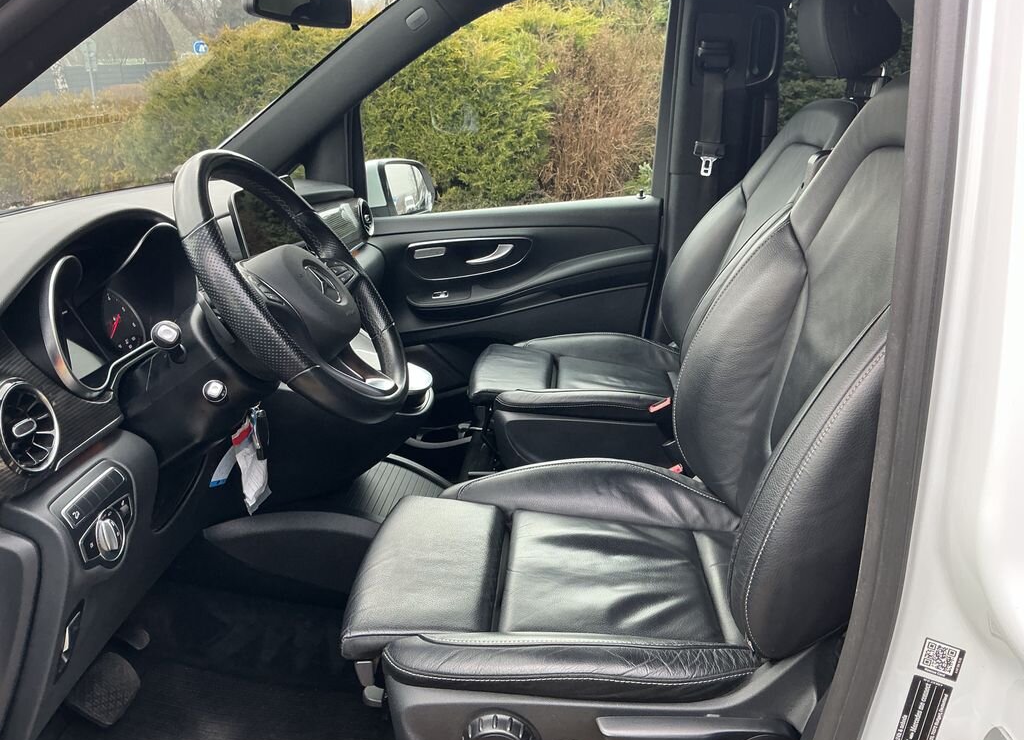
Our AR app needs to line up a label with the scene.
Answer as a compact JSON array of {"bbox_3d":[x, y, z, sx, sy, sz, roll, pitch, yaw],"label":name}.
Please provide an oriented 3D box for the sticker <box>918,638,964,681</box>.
[{"bbox_3d":[0.336,0.225,0.670,0.028,0.029,0.002,15,20,23],"label":"sticker"}]

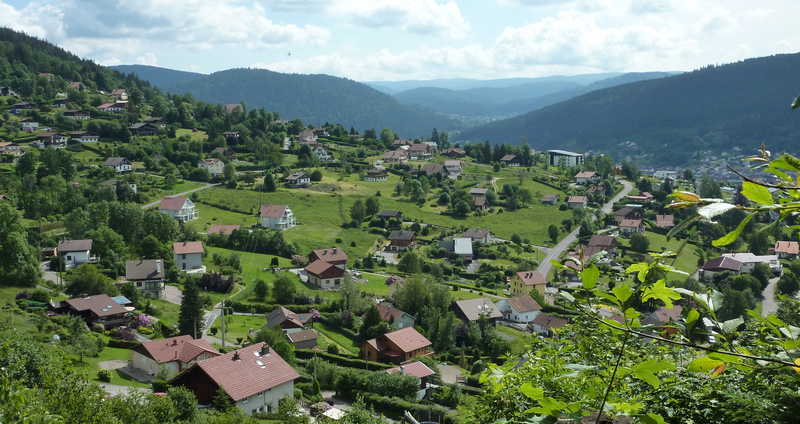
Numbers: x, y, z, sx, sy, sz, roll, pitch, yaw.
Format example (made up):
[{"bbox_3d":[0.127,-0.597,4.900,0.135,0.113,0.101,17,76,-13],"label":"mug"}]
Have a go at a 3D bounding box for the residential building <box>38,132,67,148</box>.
[{"bbox_3d":[-212.900,-44.200,565.700,12.500,8.300,11.000,5,9,32],"label":"residential building"}]

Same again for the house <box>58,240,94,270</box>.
[{"bbox_3d":[-105.900,13.090,302.000,10.370,7.930,8.640,-2,7,-14],"label":"house"}]

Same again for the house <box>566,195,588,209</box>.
[{"bbox_3d":[106.200,-5.900,550.000,10.000,6.600,9.200,3,8,22],"label":"house"}]

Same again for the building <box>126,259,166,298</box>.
[{"bbox_3d":[-73.520,18.940,268.000,10.990,10.020,9.160,-2,7,-14],"label":"building"}]

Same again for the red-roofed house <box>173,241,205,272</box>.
[{"bbox_3d":[-66.400,14.000,290.600,9.000,8.700,9.000,-2,8,-15],"label":"red-roofed house"}]

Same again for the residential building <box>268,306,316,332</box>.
[{"bbox_3d":[-23.930,24.160,203.000,9.460,4.900,9.460,-2,7,-13],"label":"residential building"}]

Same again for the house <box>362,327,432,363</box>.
[{"bbox_3d":[-0.618,30.134,210.000,13.200,6.300,9.000,7,10,44],"label":"house"}]

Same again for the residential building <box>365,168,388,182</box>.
[{"bbox_3d":[-12.260,-19.160,480.000,12.190,6.820,9.750,0,7,-3],"label":"residential building"}]

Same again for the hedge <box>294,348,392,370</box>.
[{"bbox_3d":[-12.127,31.220,196.000,22.300,2.000,2.000,3,8,20],"label":"hedge"}]

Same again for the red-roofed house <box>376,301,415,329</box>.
[{"bbox_3d":[-1.377,30.338,272.000,8.200,6.100,10.600,-5,9,-32],"label":"red-roofed house"}]

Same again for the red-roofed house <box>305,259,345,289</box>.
[{"bbox_3d":[-25.874,20.596,316.000,10.000,7.000,11.600,-4,9,-30],"label":"red-roofed house"}]

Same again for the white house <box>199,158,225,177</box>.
[{"bbox_3d":[-92.830,-22.040,455.000,9.440,8.120,9.440,-5,8,-35],"label":"white house"}]

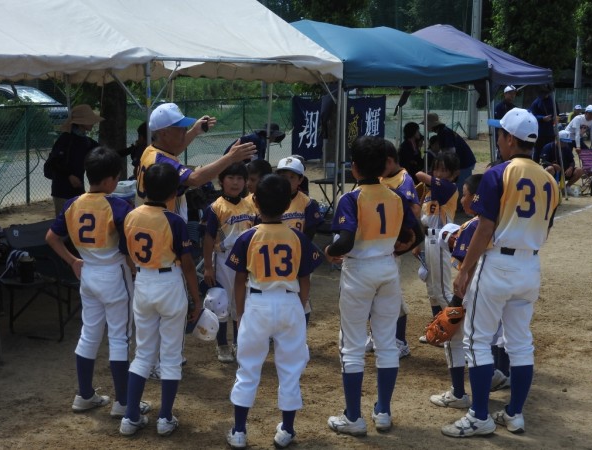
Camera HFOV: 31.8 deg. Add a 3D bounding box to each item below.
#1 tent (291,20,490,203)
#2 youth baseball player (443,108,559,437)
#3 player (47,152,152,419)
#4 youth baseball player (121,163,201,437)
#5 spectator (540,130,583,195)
[{"bbox_3d":[0.897,-2.190,18.372,3.000,2.750,6.000,5,10,30],"label":"tent"},{"bbox_3d":[1.071,0.250,5.447,0.470,1.710,0.370,-6,10,-36],"label":"youth baseball player"},{"bbox_3d":[-1.093,0.313,5.757,0.500,1.494,0.340,6,10,33],"label":"player"},{"bbox_3d":[-0.712,0.387,5.467,0.370,1.433,0.290,4,9,25],"label":"youth baseball player"},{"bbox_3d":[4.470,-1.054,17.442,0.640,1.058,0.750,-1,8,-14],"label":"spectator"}]

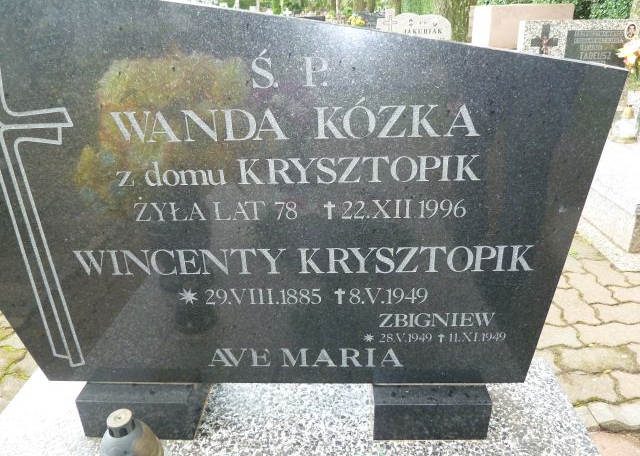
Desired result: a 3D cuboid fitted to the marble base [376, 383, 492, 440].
[{"bbox_3d":[0.208,0.323,0.913,0.210,0.089,0.154,0,29,3],"label":"marble base"}]

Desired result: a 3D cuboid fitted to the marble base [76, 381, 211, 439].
[{"bbox_3d":[-0.344,0.328,0.934,0.210,0.089,0.154,0,29,3],"label":"marble base"}]

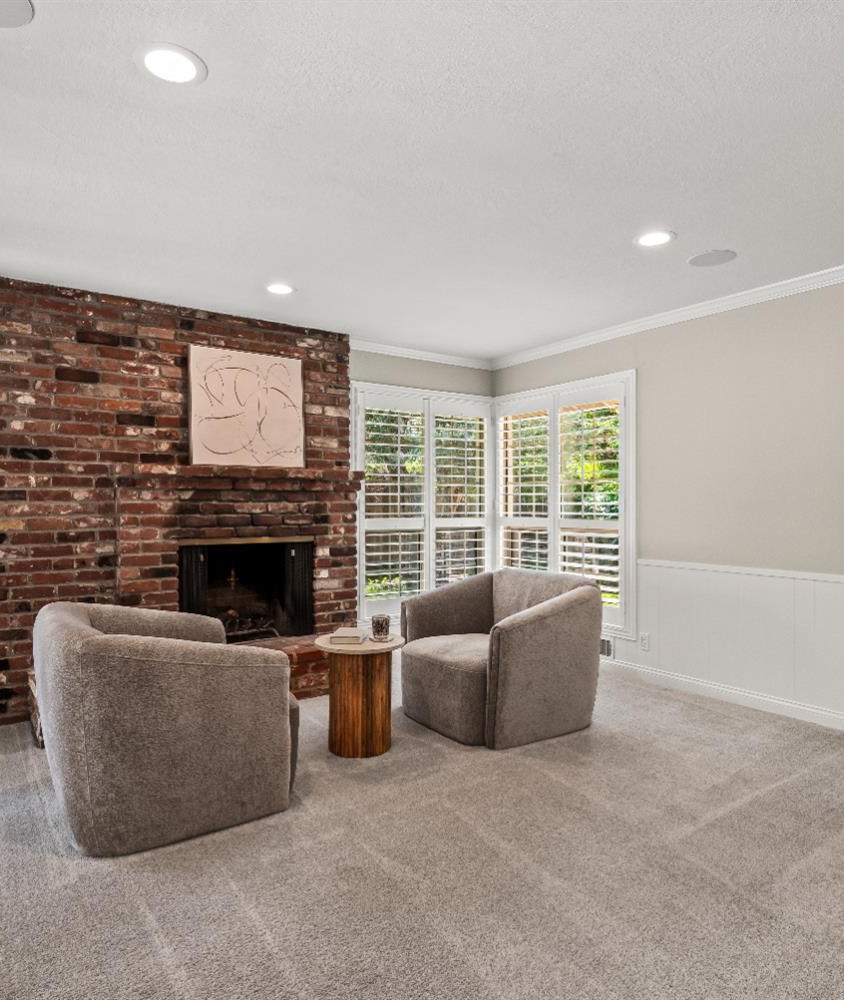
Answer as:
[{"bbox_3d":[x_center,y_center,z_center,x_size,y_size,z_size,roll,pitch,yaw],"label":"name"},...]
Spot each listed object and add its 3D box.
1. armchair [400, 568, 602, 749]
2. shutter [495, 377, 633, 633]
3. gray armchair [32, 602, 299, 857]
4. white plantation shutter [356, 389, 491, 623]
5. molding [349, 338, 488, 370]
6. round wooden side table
[{"bbox_3d":[0.455,0.830,3.820,0.890,0.770,0.860,0,0,-32],"label":"armchair"},{"bbox_3d":[1.046,0.029,5.250,0.060,1.820,1.510,0,0,-34],"label":"shutter"},{"bbox_3d":[-1.090,0.825,2.800,0.900,0.780,0.860,0,0,-31],"label":"gray armchair"},{"bbox_3d":[0.046,0.028,5.499,1.380,1.810,0.060,0,0,-34],"label":"white plantation shutter"},{"bbox_3d":[0.013,-1.182,5.475,1.530,0.080,0.065,0,0,-34],"label":"molding"},{"bbox_3d":[-0.309,0.955,3.290,0.450,0.520,0.450,0,0,0],"label":"round wooden side table"}]

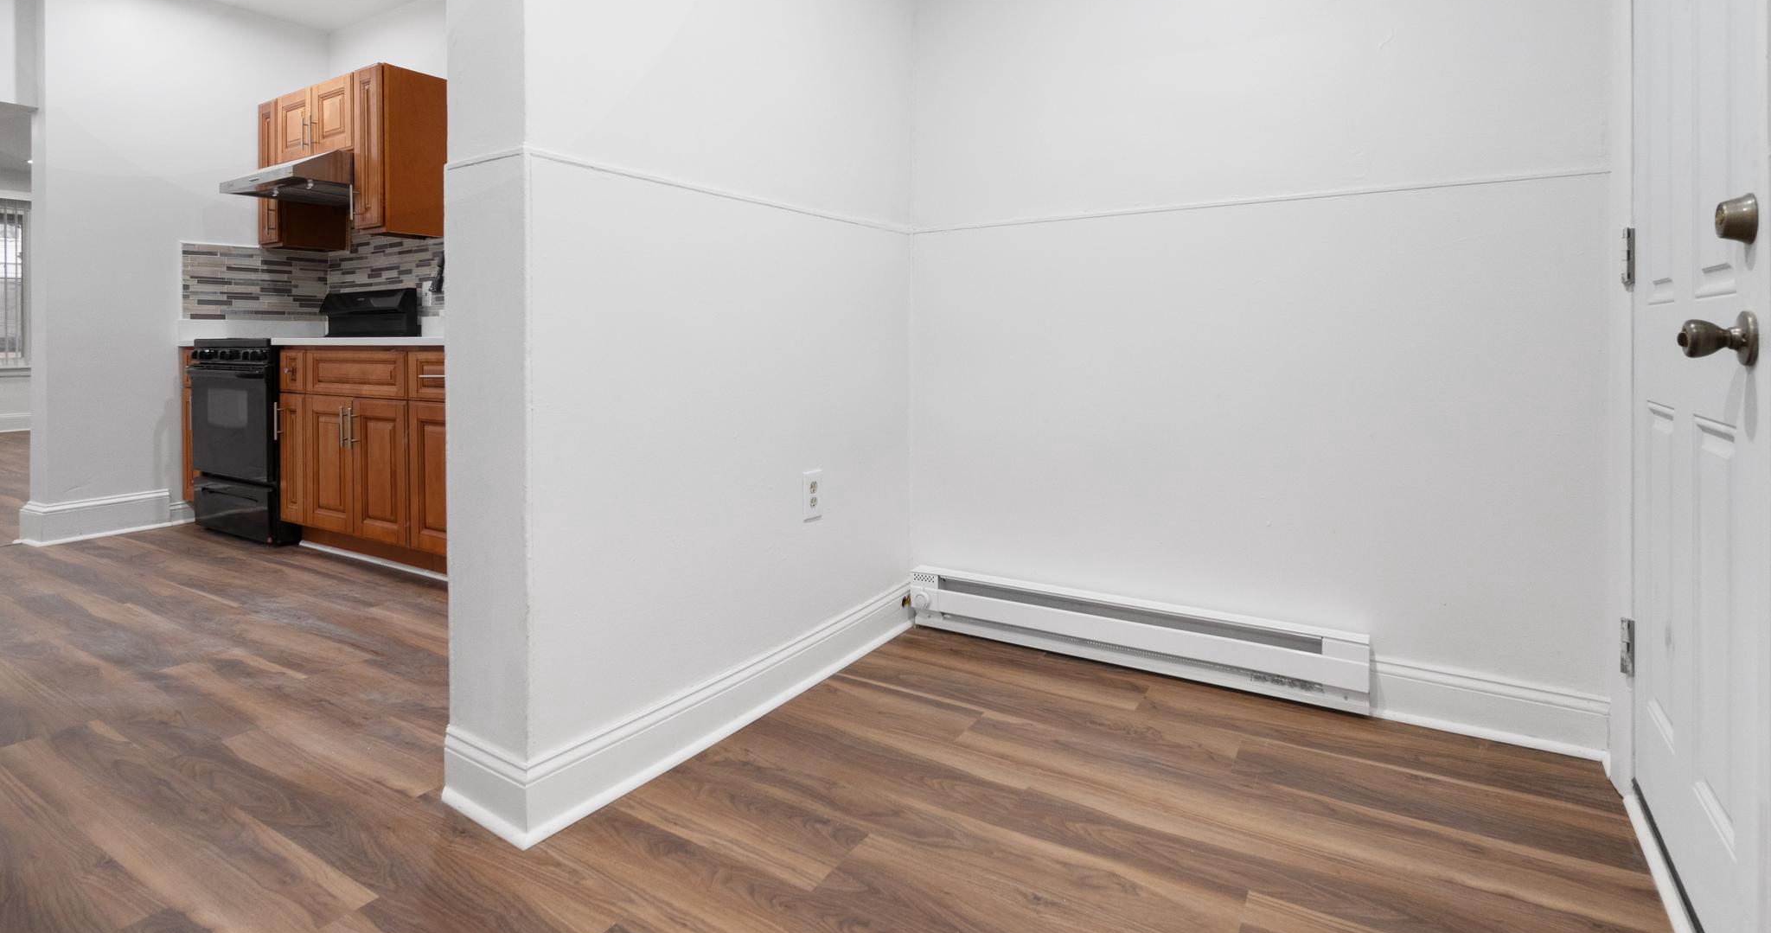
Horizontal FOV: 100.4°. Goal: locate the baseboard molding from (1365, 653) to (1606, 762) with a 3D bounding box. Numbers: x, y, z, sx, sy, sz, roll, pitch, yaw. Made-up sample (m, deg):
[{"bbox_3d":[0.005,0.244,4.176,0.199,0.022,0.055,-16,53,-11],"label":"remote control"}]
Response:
[{"bbox_3d":[1.373,0.552,1.701,0.425,0.136,0.028,5,11,27],"label":"baseboard molding"}]

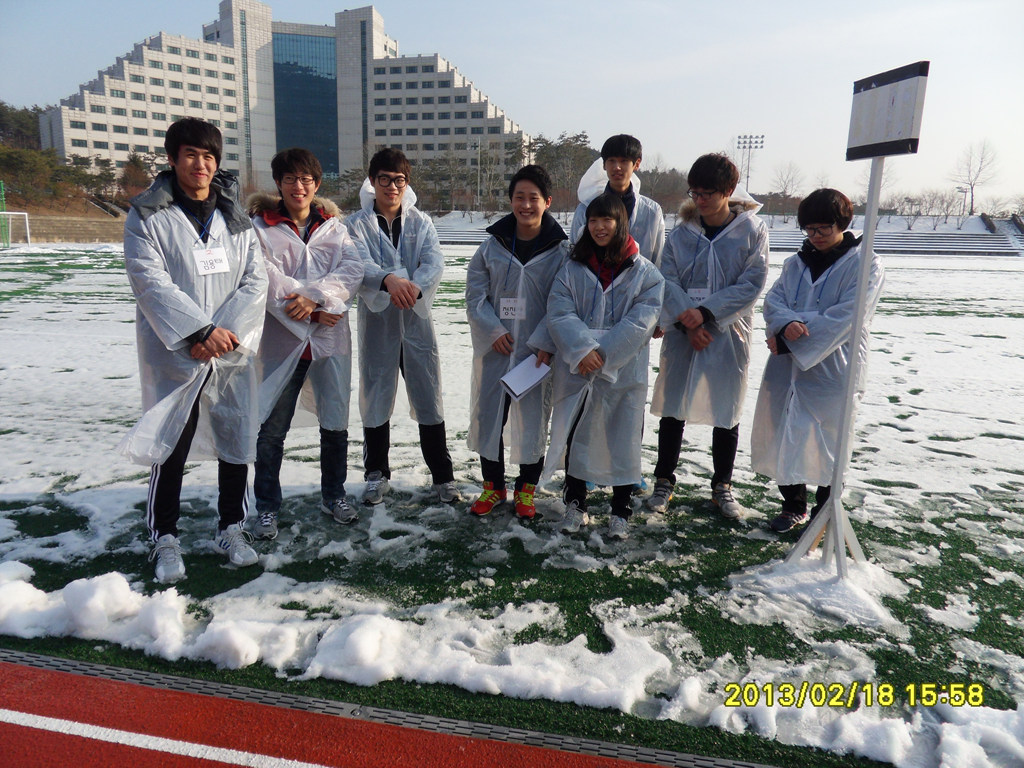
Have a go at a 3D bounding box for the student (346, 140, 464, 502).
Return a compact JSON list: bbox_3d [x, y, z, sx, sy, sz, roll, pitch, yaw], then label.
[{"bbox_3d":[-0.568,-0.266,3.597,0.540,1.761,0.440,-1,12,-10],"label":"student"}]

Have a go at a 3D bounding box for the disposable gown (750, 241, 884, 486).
[{"bbox_3d":[1.470,-0.102,3.395,0.560,1.200,0.440,8,14,31],"label":"disposable gown"}]

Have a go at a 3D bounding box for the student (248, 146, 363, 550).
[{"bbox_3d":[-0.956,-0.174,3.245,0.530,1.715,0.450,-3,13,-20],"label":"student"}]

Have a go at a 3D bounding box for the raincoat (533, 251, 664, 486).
[{"bbox_3d":[0.408,-0.065,3.274,0.600,1.140,0.420,3,12,12],"label":"raincoat"}]

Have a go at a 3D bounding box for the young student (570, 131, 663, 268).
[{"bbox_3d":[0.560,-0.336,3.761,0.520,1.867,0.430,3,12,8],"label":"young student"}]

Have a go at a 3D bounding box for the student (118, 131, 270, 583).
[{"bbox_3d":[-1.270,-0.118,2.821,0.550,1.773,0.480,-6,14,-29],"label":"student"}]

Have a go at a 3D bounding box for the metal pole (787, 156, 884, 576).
[{"bbox_3d":[1.363,-0.034,2.858,0.360,1.680,0.340,-1,12,-10],"label":"metal pole"}]

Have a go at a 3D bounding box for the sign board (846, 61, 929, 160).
[{"bbox_3d":[1.402,-1.017,2.654,0.045,0.305,0.360,-2,12,-13],"label":"sign board"}]

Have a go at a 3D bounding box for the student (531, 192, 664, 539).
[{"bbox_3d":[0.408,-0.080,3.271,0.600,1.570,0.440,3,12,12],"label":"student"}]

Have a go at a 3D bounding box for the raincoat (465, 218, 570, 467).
[{"bbox_3d":[0.018,-0.211,3.436,0.510,1.194,0.420,0,12,-4],"label":"raincoat"}]

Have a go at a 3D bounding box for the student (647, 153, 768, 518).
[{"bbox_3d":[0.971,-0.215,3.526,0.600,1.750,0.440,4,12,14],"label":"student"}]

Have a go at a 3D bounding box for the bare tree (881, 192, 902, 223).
[{"bbox_3d":[46.624,-21.785,87.227,2.500,3.700,2.500,1,12,0],"label":"bare tree"}]

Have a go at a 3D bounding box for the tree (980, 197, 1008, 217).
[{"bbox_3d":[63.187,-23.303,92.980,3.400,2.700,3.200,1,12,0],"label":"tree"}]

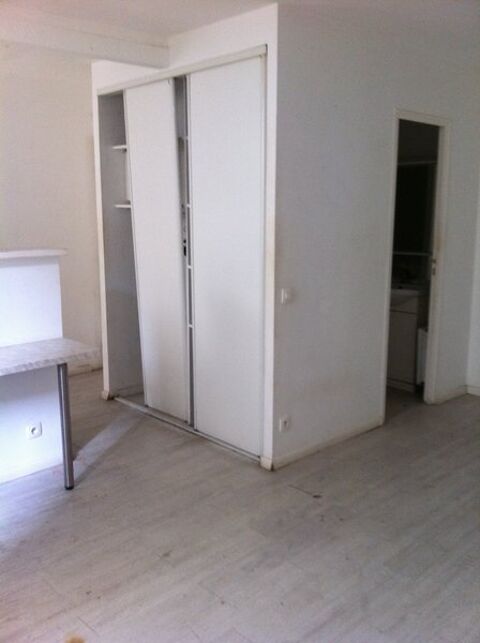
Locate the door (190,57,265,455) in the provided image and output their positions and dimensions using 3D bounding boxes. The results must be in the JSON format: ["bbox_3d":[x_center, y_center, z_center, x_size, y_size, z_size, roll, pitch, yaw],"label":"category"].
[{"bbox_3d":[-0.078,-0.336,3.929,0.035,2.275,0.670,-9,14,-41],"label":"door"}]

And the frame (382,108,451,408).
[{"bbox_3d":[1.205,-0.345,4.545,0.705,2.110,0.090,-9,14,-41],"label":"frame"}]

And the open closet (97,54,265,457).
[{"bbox_3d":[-0.220,-0.429,4.455,0.600,2.310,1.710,-9,14,-41],"label":"open closet"}]

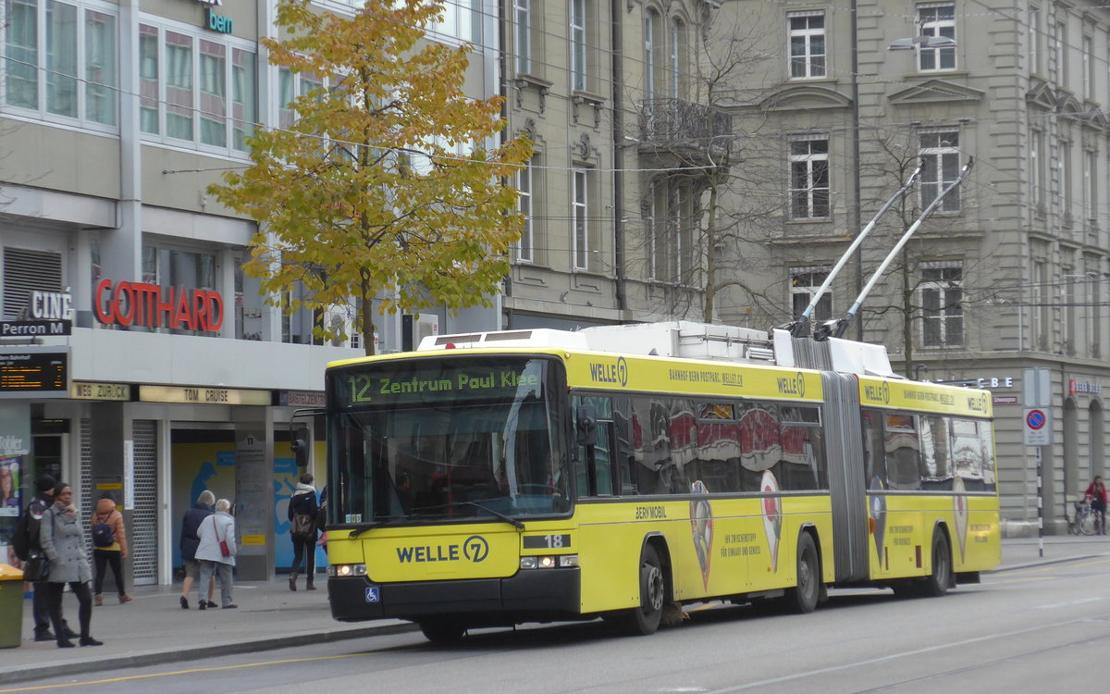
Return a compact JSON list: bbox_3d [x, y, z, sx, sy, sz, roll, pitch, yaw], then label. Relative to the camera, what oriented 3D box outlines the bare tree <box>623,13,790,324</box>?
[{"bbox_3d":[2.378,-0.800,59.000,2.800,8.900,2.800,-2,-2,19],"label":"bare tree"}]

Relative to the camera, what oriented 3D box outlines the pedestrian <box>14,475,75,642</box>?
[{"bbox_3d":[-5.289,2.189,38.900,0.600,1.731,0.520,-1,-2,-6],"label":"pedestrian"}]

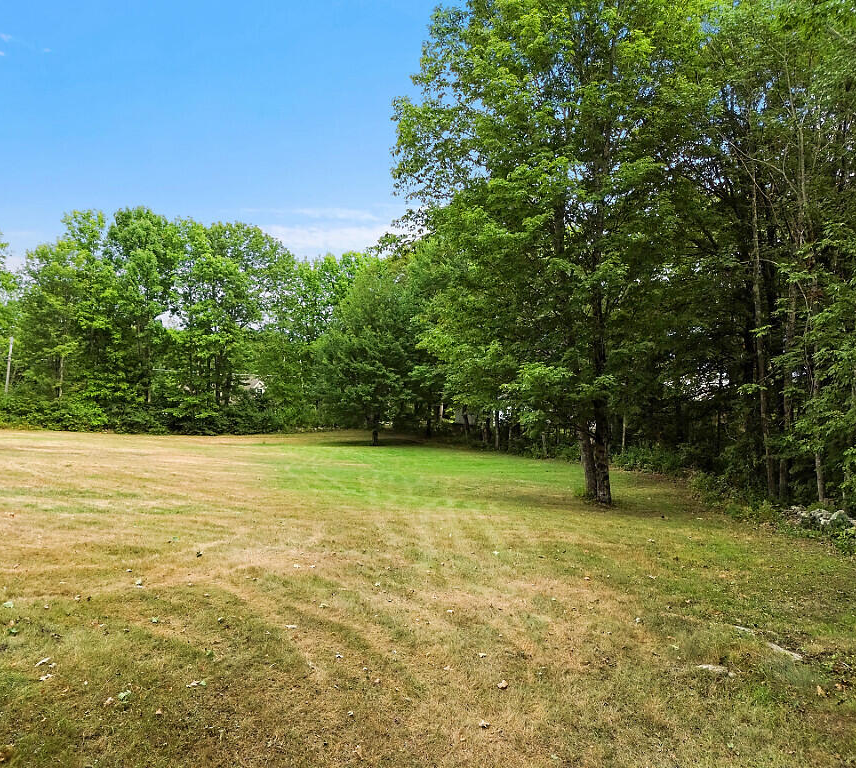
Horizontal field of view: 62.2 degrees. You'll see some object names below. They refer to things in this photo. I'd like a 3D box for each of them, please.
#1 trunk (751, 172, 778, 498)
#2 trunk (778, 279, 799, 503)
[{"bbox_3d":[5.481,-0.743,11.600,0.220,5.160,0.220,-3,-1,0],"label":"trunk"},{"bbox_3d":[5.890,0.106,11.600,0.210,3.660,0.210,3,-1,0],"label":"trunk"}]

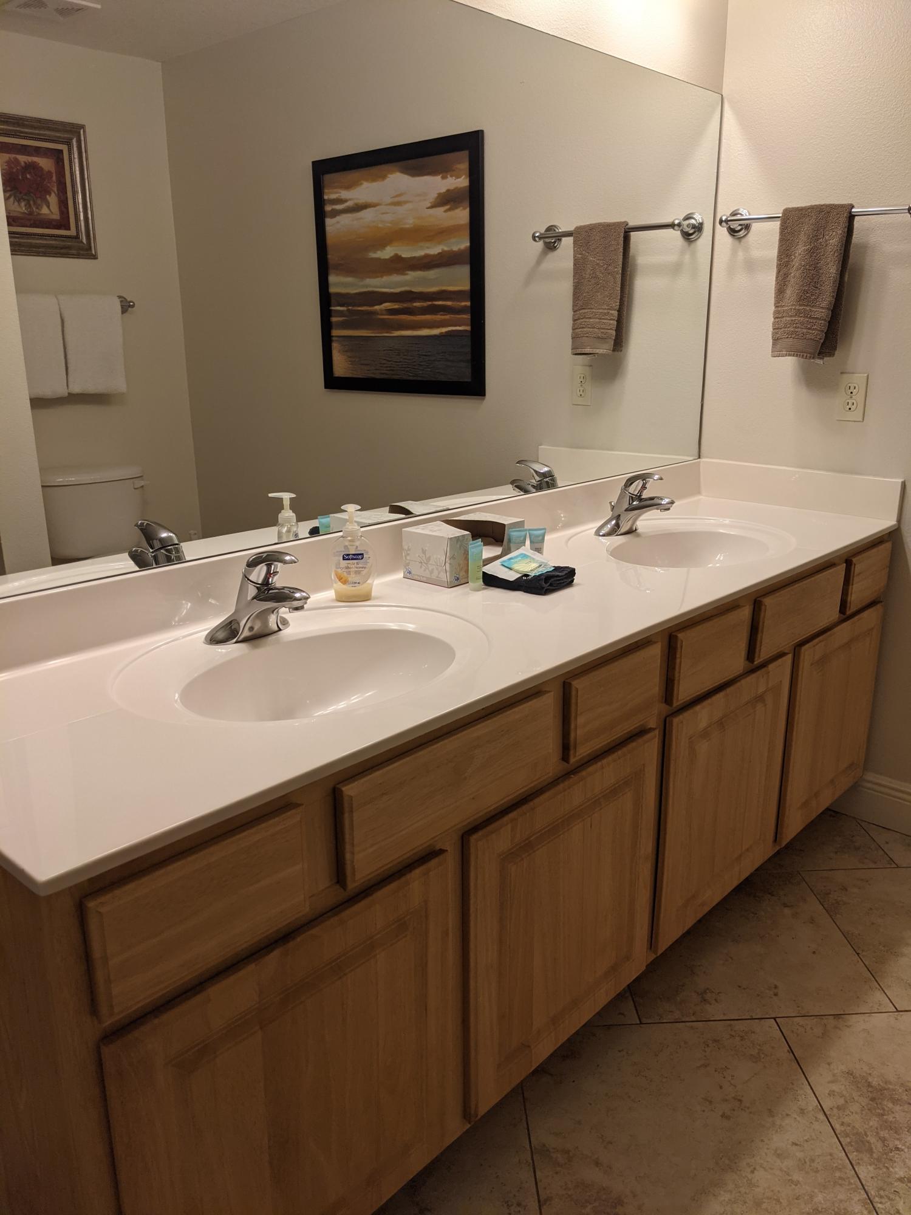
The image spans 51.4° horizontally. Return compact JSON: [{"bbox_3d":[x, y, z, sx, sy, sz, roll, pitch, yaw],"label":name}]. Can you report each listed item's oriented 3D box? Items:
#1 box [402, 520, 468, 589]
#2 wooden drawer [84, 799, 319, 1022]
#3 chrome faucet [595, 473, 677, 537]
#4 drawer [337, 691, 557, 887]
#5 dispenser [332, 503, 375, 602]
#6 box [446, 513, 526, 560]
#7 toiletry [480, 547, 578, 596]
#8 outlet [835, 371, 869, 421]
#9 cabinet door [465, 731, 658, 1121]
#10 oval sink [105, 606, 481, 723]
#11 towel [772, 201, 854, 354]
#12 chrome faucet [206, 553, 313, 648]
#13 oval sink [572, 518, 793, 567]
[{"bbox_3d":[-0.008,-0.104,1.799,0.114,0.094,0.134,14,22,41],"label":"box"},{"bbox_3d":[-0.260,0.300,0.970,0.030,0.131,0.247,14,22,41],"label":"wooden drawer"},{"bbox_3d":[0.423,-0.241,2.177,0.172,0.148,0.154,14,22,41],"label":"chrome faucet"},{"bbox_3d":[-0.005,0.222,1.236,0.030,0.131,0.394,14,22,41],"label":"drawer"},{"bbox_3d":[-0.180,-0.093,1.648,0.078,0.172,0.054,-2,16,-6],"label":"dispenser"},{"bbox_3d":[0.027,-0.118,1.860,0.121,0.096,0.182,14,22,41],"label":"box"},{"bbox_3d":[0.138,-0.068,1.770,0.148,0.048,0.130,14,22,41],"label":"toiletry"},{"bbox_3d":[0.974,-0.514,2.328,0.069,0.114,0.010,14,22,41],"label":"outlet"},{"bbox_3d":[0.179,0.482,1.514,0.018,0.469,0.479,14,22,41],"label":"cabinet door"},{"bbox_3d":[-0.219,0.134,1.394,0.455,0.145,0.560,14,22,41],"label":"oval sink"},{"bbox_3d":[0.845,-0.775,2.267,0.174,0.344,0.070,14,22,41],"label":"towel"},{"bbox_3d":[-0.282,-0.019,1.437,0.183,0.148,0.152,14,22,41],"label":"chrome faucet"},{"bbox_3d":[0.503,-0.084,2.142,0.466,0.140,0.560,14,22,41],"label":"oval sink"}]

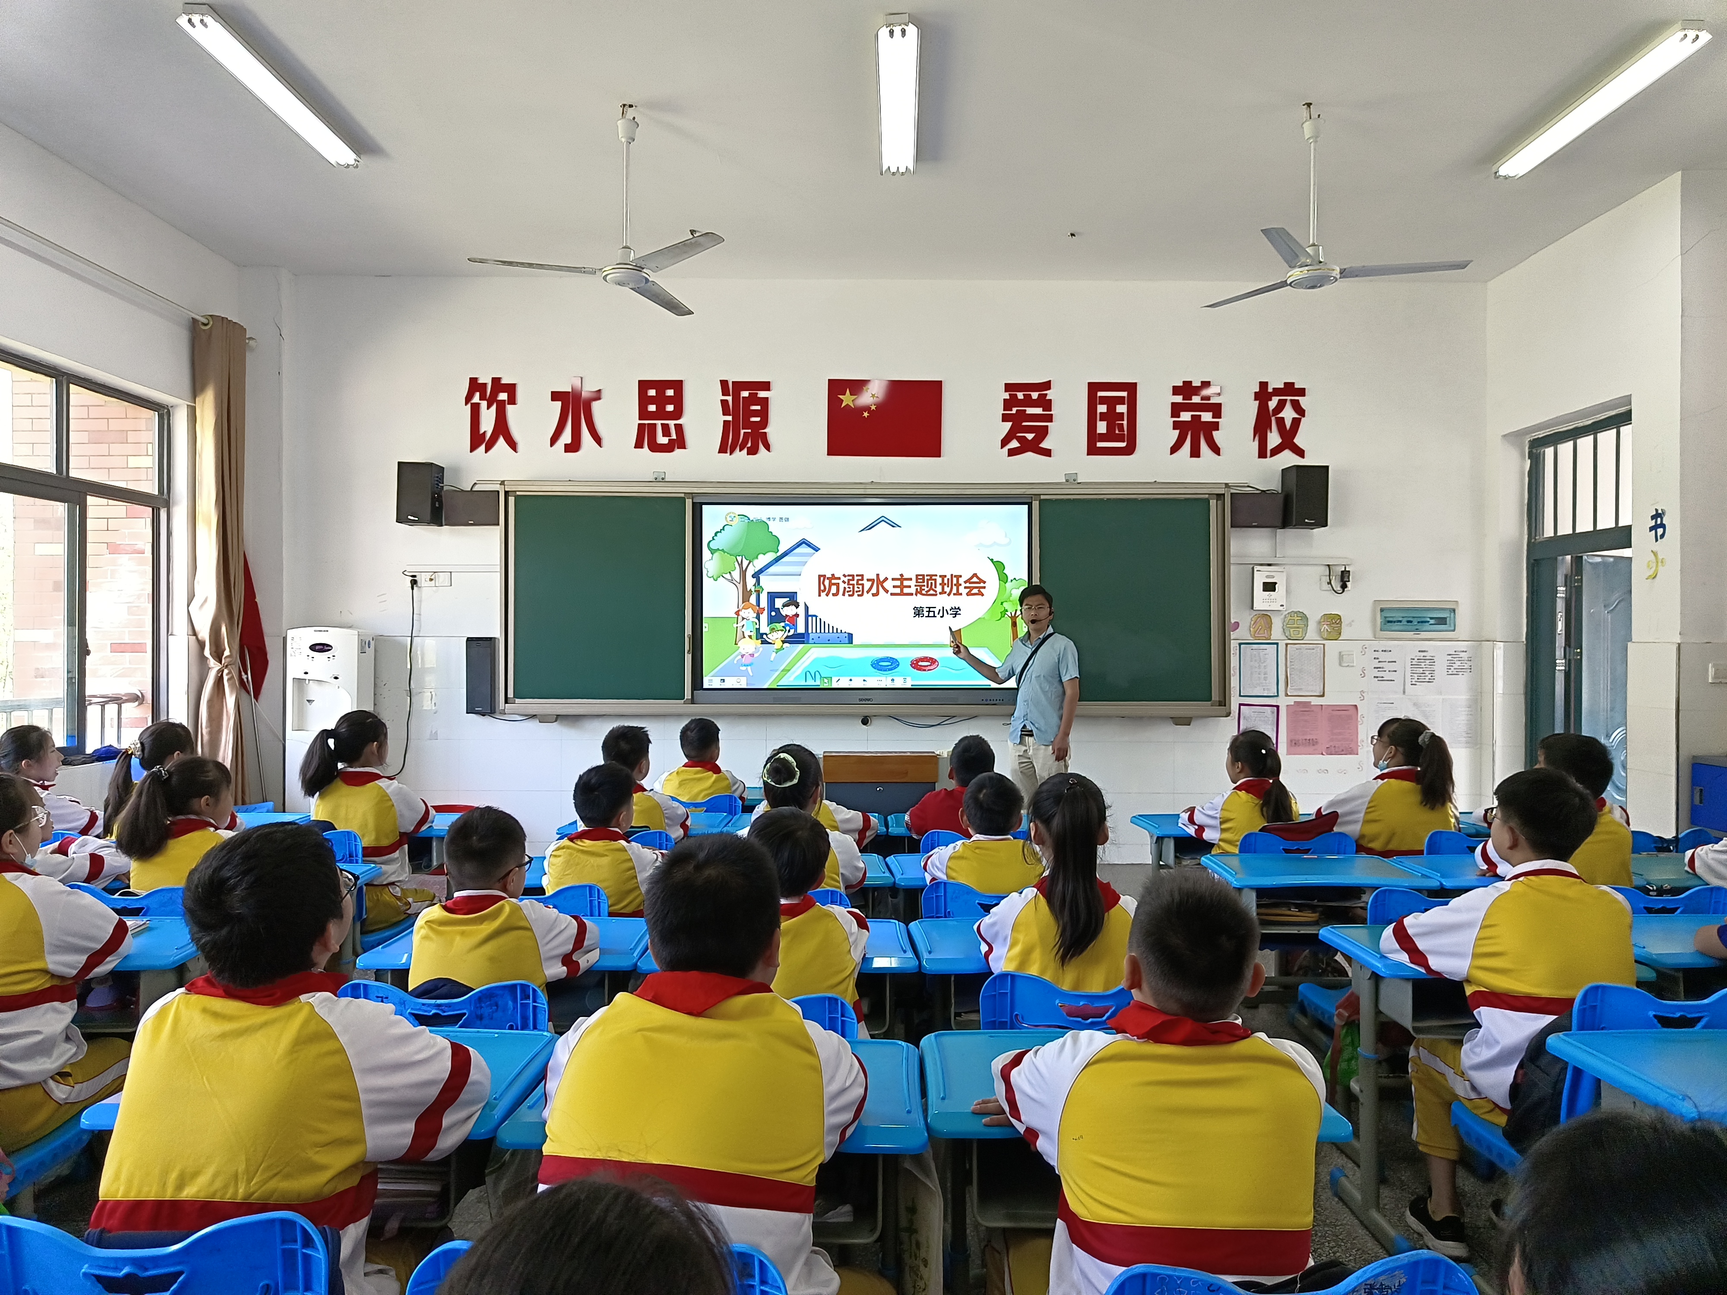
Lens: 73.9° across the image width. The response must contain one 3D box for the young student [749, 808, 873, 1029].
[{"bbox_3d":[-0.145,0.817,2.461,0.400,0.970,0.560,0,0,6],"label":"young student"}]

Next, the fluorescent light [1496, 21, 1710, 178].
[{"bbox_3d":[2.870,-2.110,4.530,0.120,0.080,1.240,0,0,0],"label":"fluorescent light"}]

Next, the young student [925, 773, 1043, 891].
[{"bbox_3d":[0.335,0.825,3.140,0.400,0.990,0.580,0,0,0],"label":"young student"}]

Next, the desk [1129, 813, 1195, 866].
[{"bbox_3d":[1.390,1.019,4.440,0.610,0.690,0.400,0,0,0],"label":"desk"}]

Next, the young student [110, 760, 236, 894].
[{"bbox_3d":[-1.830,0.810,3.100,0.400,1.020,0.580,0,0,20],"label":"young student"}]

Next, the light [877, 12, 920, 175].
[{"bbox_3d":[0.139,-2.165,4.590,0.160,0.080,1.220,0,0,2],"label":"light"}]

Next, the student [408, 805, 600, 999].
[{"bbox_3d":[-0.715,0.823,2.380,0.380,0.995,0.570,0,0,9],"label":"student"}]

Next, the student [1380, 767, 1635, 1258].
[{"bbox_3d":[1.290,0.778,2.370,0.410,1.084,0.620,0,0,-13],"label":"student"}]

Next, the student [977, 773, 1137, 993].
[{"bbox_3d":[0.416,0.785,2.460,0.410,1.040,0.560,0,0,-2],"label":"student"}]

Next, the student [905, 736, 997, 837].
[{"bbox_3d":[0.373,0.802,4.221,0.440,0.980,0.560,0,0,0],"label":"student"}]

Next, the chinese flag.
[{"bbox_3d":[0.128,-1.363,6.830,0.680,0.465,0.020,0,0,0],"label":"chinese flag"}]

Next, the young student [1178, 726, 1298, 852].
[{"bbox_3d":[1.360,0.805,4.120,0.400,1.030,0.580,0,0,-20],"label":"young student"}]

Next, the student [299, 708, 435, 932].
[{"bbox_3d":[-1.680,0.789,4.000,0.430,1.130,0.570,0,0,13],"label":"student"}]

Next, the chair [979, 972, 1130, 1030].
[{"bbox_3d":[0.440,1.000,2.400,0.420,0.730,0.450,0,0,0],"label":"chair"}]

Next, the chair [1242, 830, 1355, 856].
[{"bbox_3d":[1.451,0.953,4.037,0.400,0.690,0.420,0,0,1],"label":"chair"}]

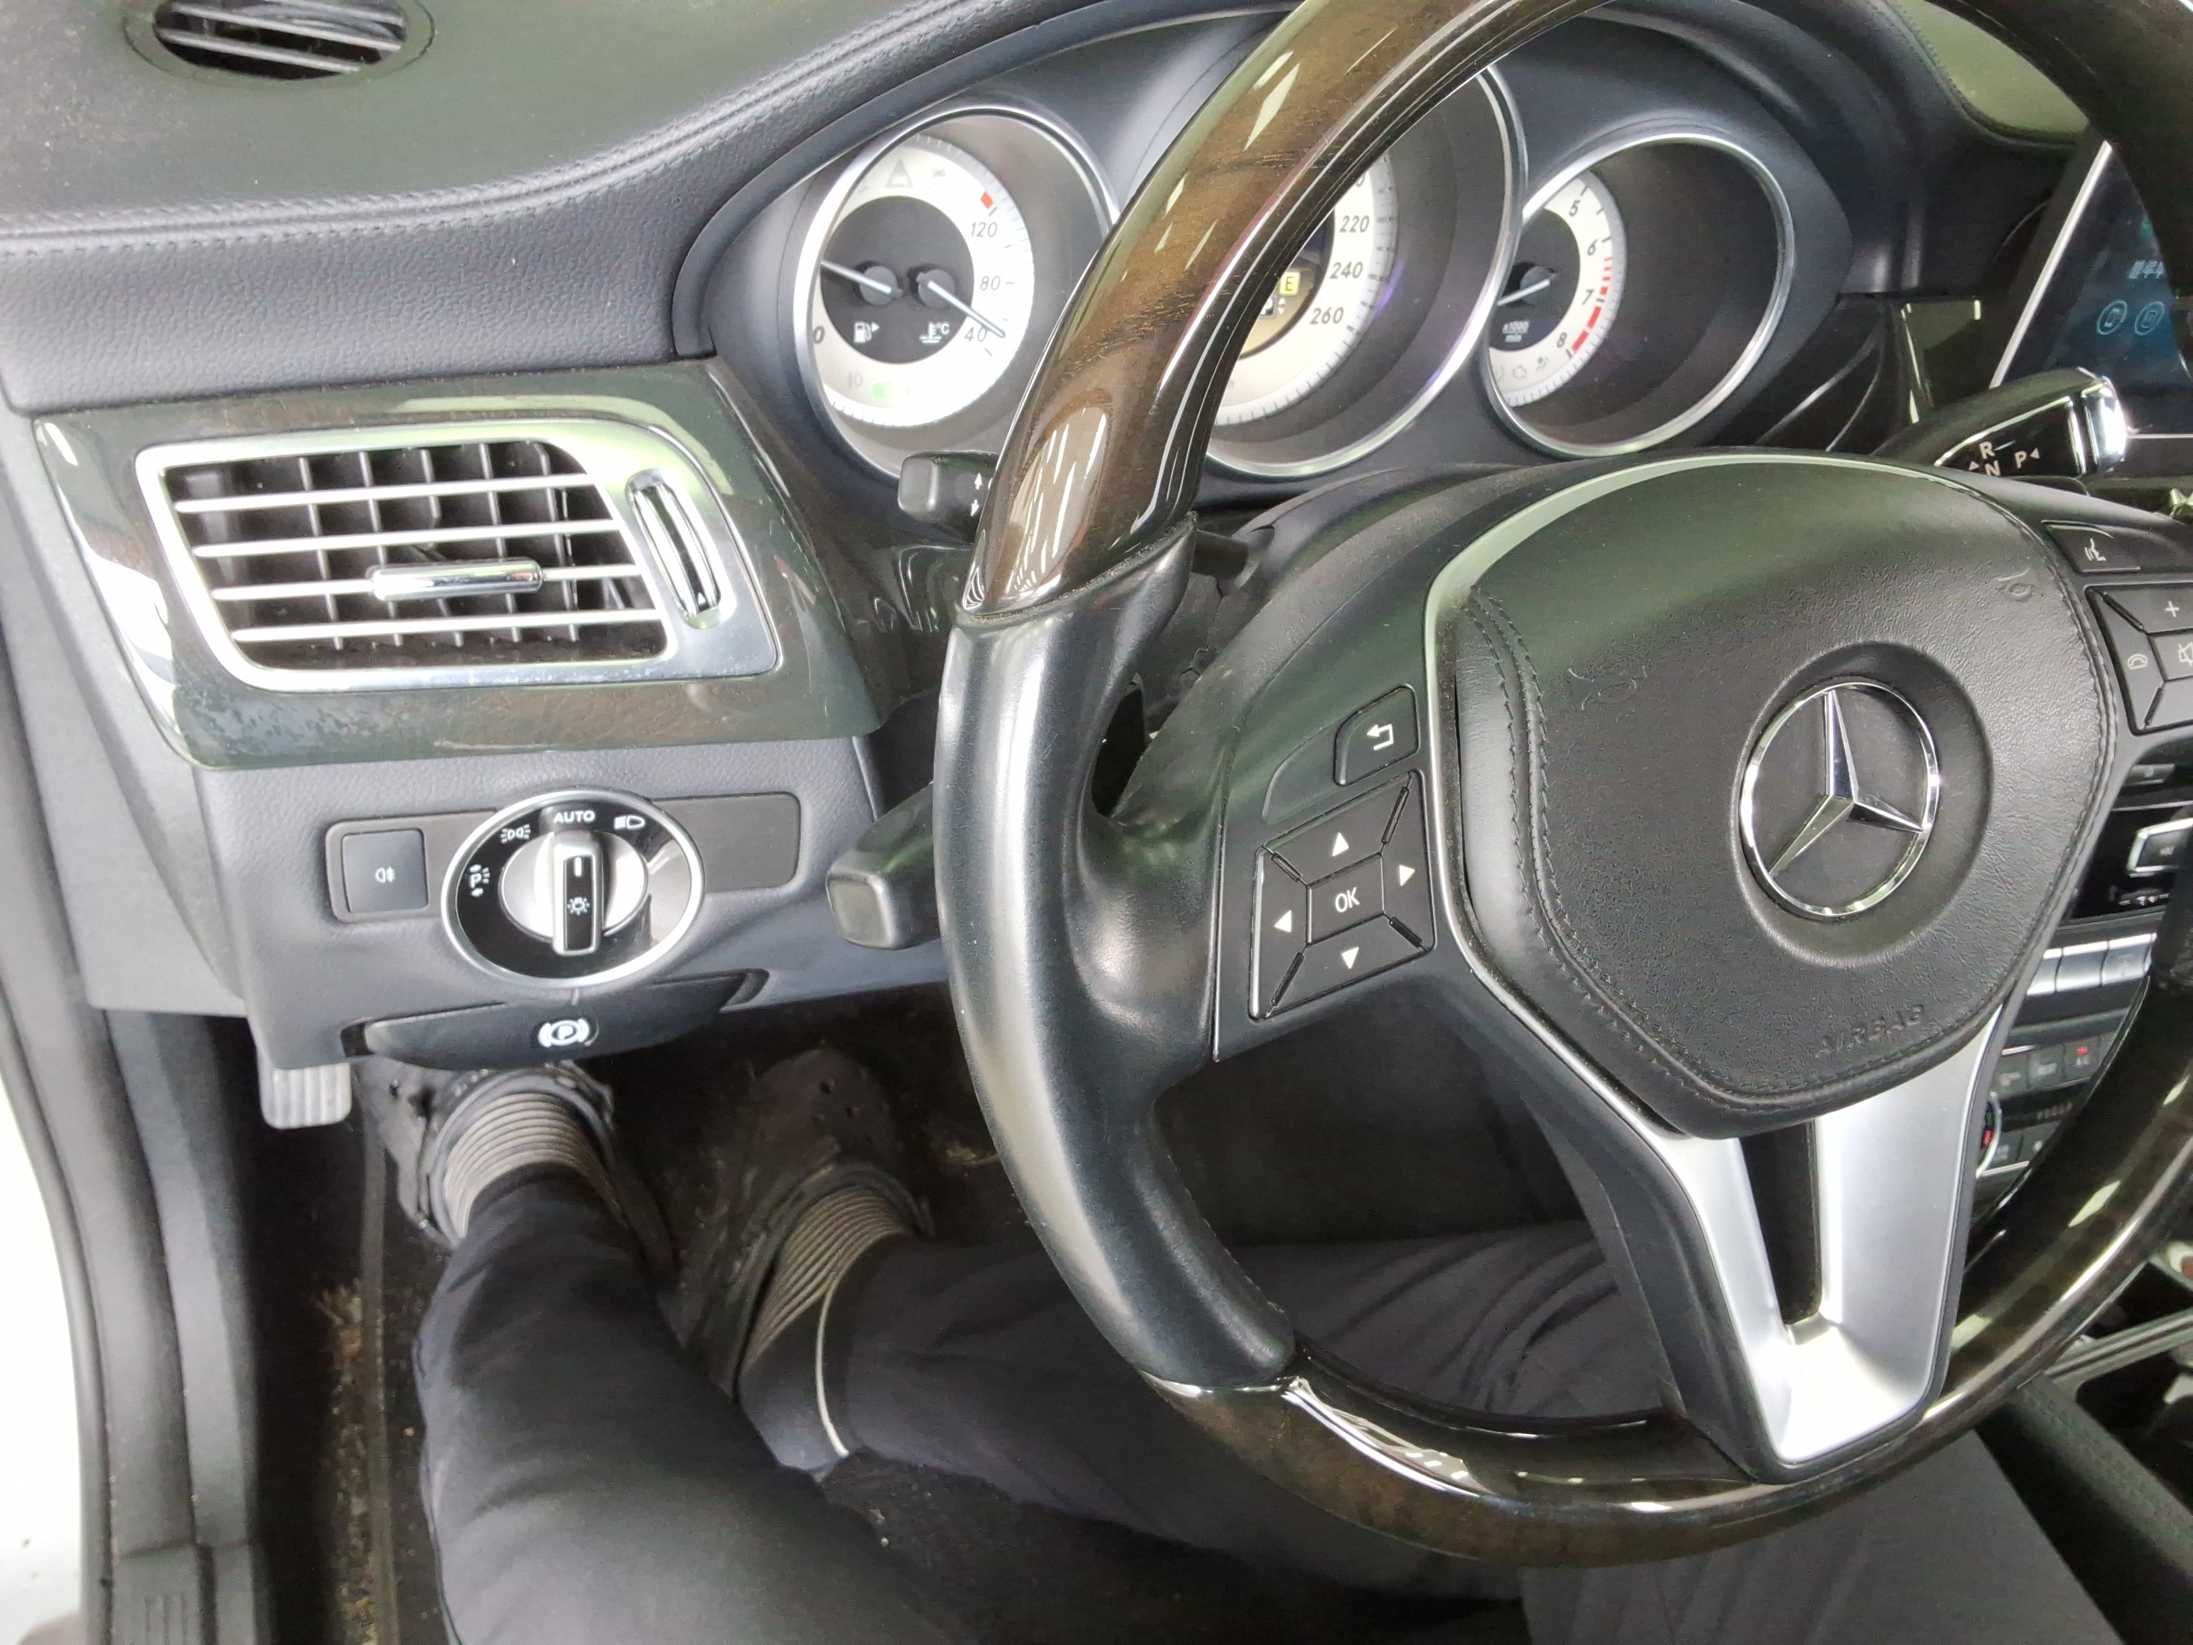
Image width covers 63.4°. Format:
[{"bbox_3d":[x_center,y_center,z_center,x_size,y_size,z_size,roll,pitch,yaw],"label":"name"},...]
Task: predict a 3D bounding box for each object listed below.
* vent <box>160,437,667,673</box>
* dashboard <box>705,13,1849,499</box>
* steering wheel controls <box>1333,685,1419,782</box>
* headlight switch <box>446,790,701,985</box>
[{"bbox_3d":[-0.167,-0.068,0.446,0.113,0.059,0.030,-6,28,-18],"label":"vent"},{"bbox_3d":[0.071,-0.179,0.568,0.380,0.145,0.080,-6,30,-18],"label":"dashboard"},{"bbox_3d":[0.058,-0.018,0.368,0.020,0.017,0.008,-16,17,-15],"label":"steering wheel controls"},{"bbox_3d":[-0.149,0.025,0.509,0.073,0.073,0.025,-4,38,-16],"label":"headlight switch"}]

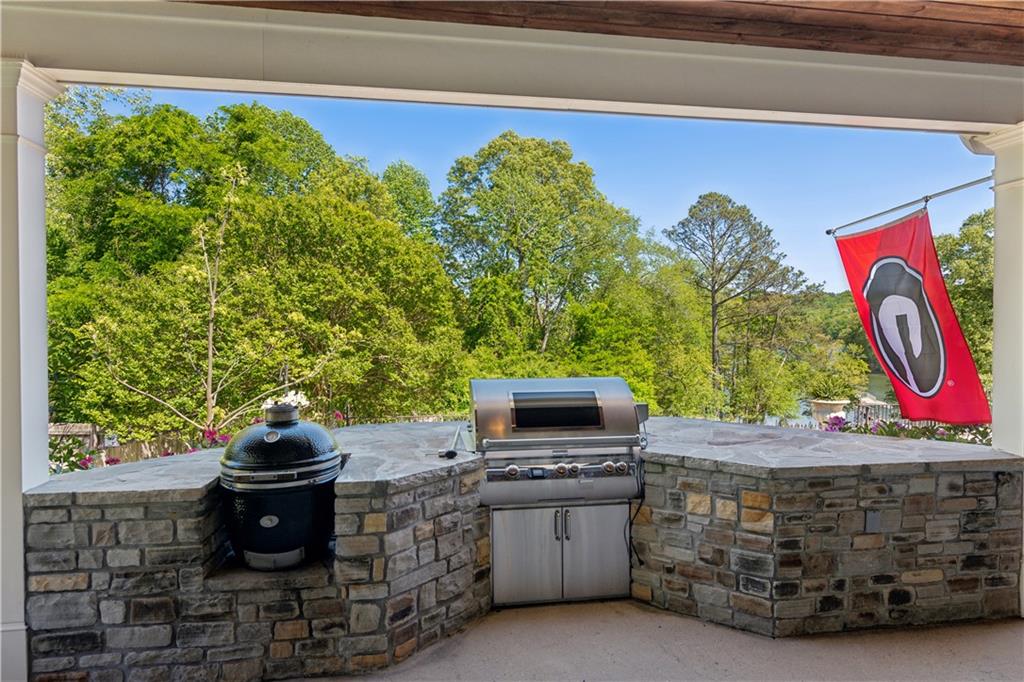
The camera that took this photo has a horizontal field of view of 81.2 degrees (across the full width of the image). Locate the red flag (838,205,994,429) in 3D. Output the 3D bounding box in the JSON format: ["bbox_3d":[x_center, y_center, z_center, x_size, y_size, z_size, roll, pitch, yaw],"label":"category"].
[{"bbox_3d":[2.892,-0.128,4.402,0.118,1.510,0.888,-21,4,-8],"label":"red flag"}]

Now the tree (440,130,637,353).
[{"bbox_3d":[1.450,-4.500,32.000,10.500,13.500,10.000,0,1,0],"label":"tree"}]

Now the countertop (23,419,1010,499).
[{"bbox_3d":[0.218,0.659,3.776,5.034,0.069,1.846,0,1,-9],"label":"countertop"}]

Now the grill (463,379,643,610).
[{"bbox_3d":[0.275,0.854,3.538,0.987,1.273,0.711,0,1,-9],"label":"grill"}]

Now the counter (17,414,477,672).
[{"bbox_3d":[-1.186,1.062,3.555,2.053,0.859,1.816,0,1,-9],"label":"counter"}]

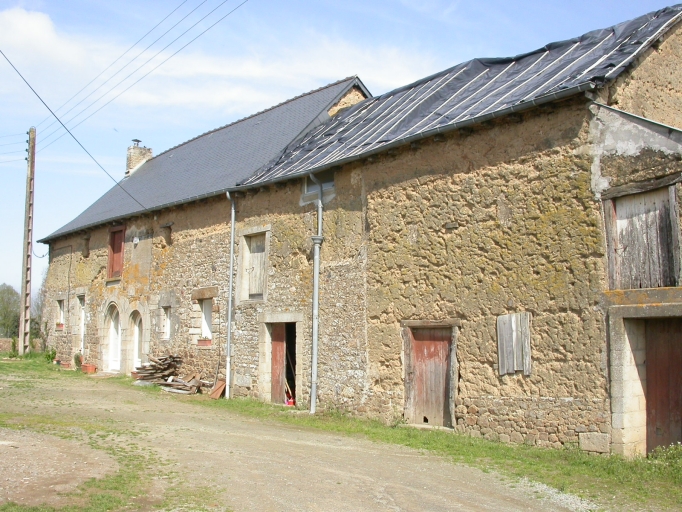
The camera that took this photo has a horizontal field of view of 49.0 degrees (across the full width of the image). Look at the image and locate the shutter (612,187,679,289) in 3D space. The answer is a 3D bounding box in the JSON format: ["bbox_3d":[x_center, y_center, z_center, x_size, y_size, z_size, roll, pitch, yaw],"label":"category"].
[{"bbox_3d":[4.087,-0.214,10.100,0.080,1.300,0.860,4,-7,-39],"label":"shutter"}]

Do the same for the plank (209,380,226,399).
[{"bbox_3d":[-2.983,3.225,18.081,0.060,0.470,0.320,38,-27,-30],"label":"plank"}]

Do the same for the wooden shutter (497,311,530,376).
[{"bbox_3d":[2.650,1.360,11.532,0.050,0.970,0.640,4,-7,-39],"label":"wooden shutter"}]

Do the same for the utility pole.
[{"bbox_3d":[-12.164,-0.633,29.229,0.290,8.950,0.260,4,-7,-39],"label":"utility pole"}]

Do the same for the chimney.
[{"bbox_3d":[-8.361,-4.094,31.292,0.950,1.550,0.500,4,-7,-39],"label":"chimney"}]

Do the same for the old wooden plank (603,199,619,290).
[{"bbox_3d":[3.772,-0.154,10.419,0.110,1.280,0.140,4,-10,-39],"label":"old wooden plank"}]

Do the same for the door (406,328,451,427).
[{"bbox_3d":[1.567,2.071,12.974,0.200,1.740,1.160,4,-7,-39],"label":"door"}]

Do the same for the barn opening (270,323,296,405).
[{"bbox_3d":[-1.204,2.365,16.445,0.250,1.800,1.080,4,-7,-39],"label":"barn opening"}]

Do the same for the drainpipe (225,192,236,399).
[{"bbox_3d":[-2.685,0.932,17.949,0.180,4.920,0.120,4,-7,-39],"label":"drainpipe"}]

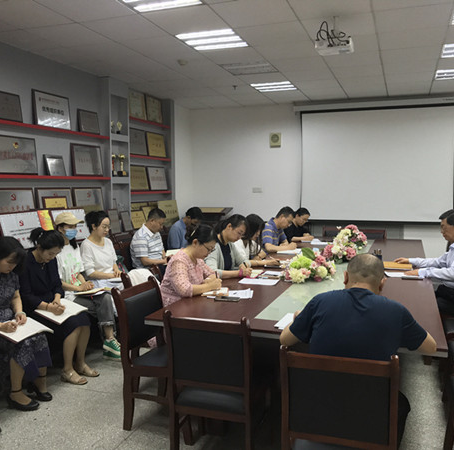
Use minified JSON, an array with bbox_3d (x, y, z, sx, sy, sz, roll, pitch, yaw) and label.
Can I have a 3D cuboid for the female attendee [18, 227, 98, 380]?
[{"bbox_3d":[-1.397,0.651,4.040,0.610,1.225,0.440,1,5,20],"label":"female attendee"}]

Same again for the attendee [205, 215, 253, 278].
[{"bbox_3d":[0.003,0.556,4.487,0.700,1.290,0.560,2,5,28],"label":"attendee"}]

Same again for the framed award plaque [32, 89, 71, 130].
[{"bbox_3d":[-1.976,-1.282,5.452,0.030,0.385,0.590,-4,3,20],"label":"framed award plaque"}]

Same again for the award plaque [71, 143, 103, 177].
[{"bbox_3d":[-1.721,-0.796,6.007,0.040,0.380,0.560,-4,3,20],"label":"award plaque"}]

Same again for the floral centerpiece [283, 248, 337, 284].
[{"bbox_3d":[0.736,0.345,4.289,0.430,0.270,0.350,1,5,20],"label":"floral centerpiece"}]

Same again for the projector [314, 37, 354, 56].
[{"bbox_3d":[0.924,-1.528,4.148,0.300,0.090,0.240,1,5,20],"label":"projector"}]

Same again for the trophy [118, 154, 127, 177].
[{"bbox_3d":[-1.445,-0.823,6.662,0.100,0.305,0.110,2,5,20],"label":"trophy"}]

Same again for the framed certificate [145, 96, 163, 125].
[{"bbox_3d":[-1.159,-1.827,7.741,0.030,0.390,0.500,-3,4,20],"label":"framed certificate"}]

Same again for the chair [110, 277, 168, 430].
[{"bbox_3d":[-0.421,0.861,3.240,0.510,0.935,0.460,2,5,22],"label":"chair"}]

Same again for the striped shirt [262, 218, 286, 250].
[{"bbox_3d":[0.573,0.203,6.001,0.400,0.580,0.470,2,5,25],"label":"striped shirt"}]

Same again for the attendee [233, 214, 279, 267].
[{"bbox_3d":[0.246,0.523,5.264,0.650,1.260,0.460,1,5,20],"label":"attendee"}]

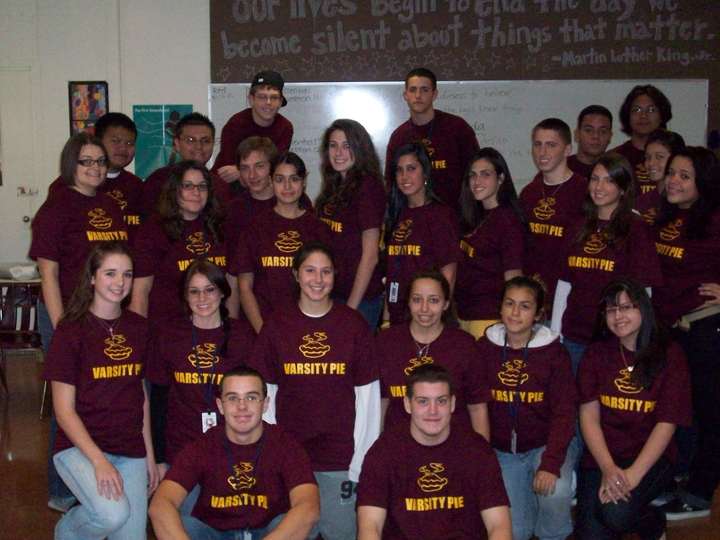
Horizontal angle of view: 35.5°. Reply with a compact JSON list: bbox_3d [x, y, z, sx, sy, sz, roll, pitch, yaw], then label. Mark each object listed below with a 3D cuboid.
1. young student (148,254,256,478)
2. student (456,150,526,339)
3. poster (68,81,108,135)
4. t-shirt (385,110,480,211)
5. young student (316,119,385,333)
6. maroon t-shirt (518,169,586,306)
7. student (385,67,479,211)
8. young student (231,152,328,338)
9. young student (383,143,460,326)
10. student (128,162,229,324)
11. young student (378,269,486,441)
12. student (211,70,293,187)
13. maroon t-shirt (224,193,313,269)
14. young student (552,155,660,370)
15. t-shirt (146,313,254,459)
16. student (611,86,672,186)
[{"bbox_3d":[-0.631,0.529,4.546,0.470,1.138,0.580,-1,5,-8],"label":"young student"},{"bbox_3d":[0.575,0.261,4.964,0.300,1.587,0.420,-4,6,-35],"label":"student"},{"bbox_3d":[-1.929,-1.129,8.000,0.285,0.430,0.020,0,5,0],"label":"poster"},{"bbox_3d":[0.368,-0.462,5.708,0.510,0.700,0.280,2,8,18],"label":"t-shirt"},{"bbox_3d":[-0.023,0.187,4.915,0.320,1.684,0.440,-6,9,-38],"label":"young student"},{"bbox_3d":[0.862,-0.098,5.009,0.480,0.680,0.280,6,10,40],"label":"maroon t-shirt"},{"bbox_3d":[0.374,-0.223,5.918,0.500,1.680,0.320,1,5,14],"label":"student"},{"bbox_3d":[-0.342,0.266,5.044,0.450,1.579,0.300,-1,5,-10],"label":"young student"},{"bbox_3d":[0.271,0.231,4.971,0.440,1.580,0.310,7,10,43],"label":"young student"},{"bbox_3d":[-0.767,0.291,4.983,0.480,1.545,0.320,-2,5,-22],"label":"student"},{"bbox_3d":[0.289,0.553,4.464,0.480,1.090,0.580,1,5,15],"label":"young student"},{"bbox_3d":[-0.497,-0.220,5.517,0.540,1.498,0.550,-1,7,-8],"label":"student"},{"bbox_3d":[-0.410,-0.011,5.150,0.460,0.670,0.280,-1,5,-8],"label":"maroon t-shirt"},{"bbox_3d":[1.061,0.265,4.855,0.480,1.538,0.330,6,9,38],"label":"young student"},{"bbox_3d":[-0.642,0.489,4.520,0.440,0.600,0.270,-1,5,-8],"label":"t-shirt"},{"bbox_3d":[1.384,0.018,5.549,0.520,1.846,0.320,2,8,14],"label":"student"}]

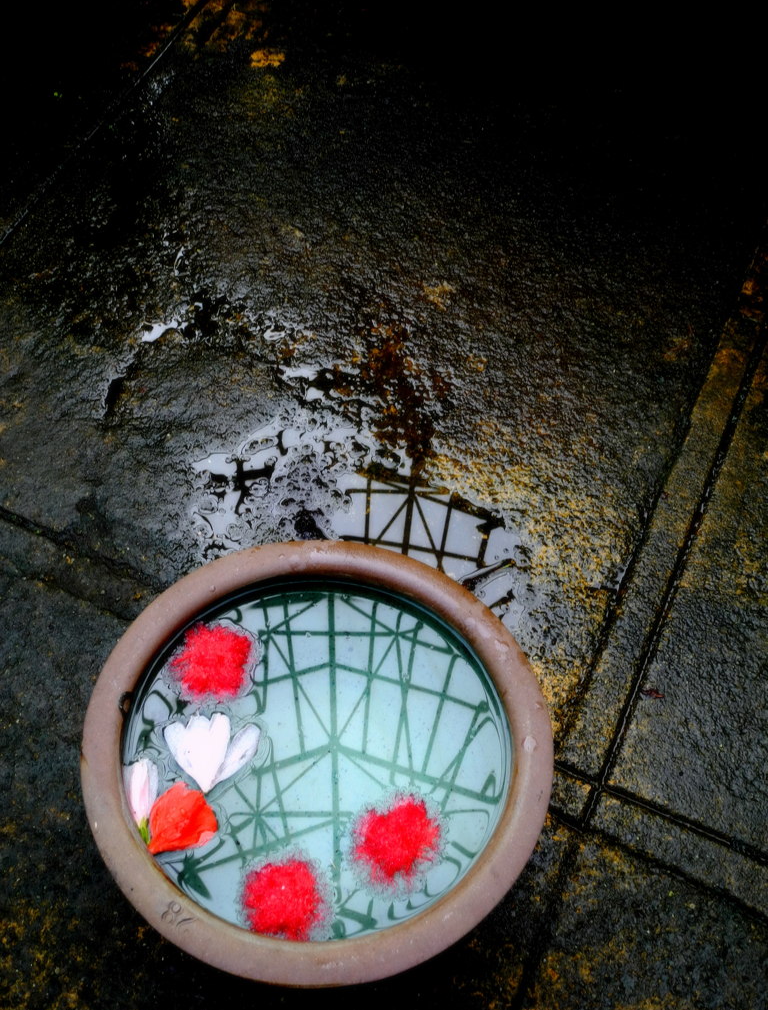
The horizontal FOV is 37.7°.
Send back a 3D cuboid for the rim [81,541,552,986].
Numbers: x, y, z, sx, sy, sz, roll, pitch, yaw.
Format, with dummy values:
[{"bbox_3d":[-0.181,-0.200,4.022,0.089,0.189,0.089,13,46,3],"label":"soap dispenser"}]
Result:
[{"bbox_3d":[-0.055,0.204,0.967,0.400,0.070,0.400,2,56,-3],"label":"rim"}]

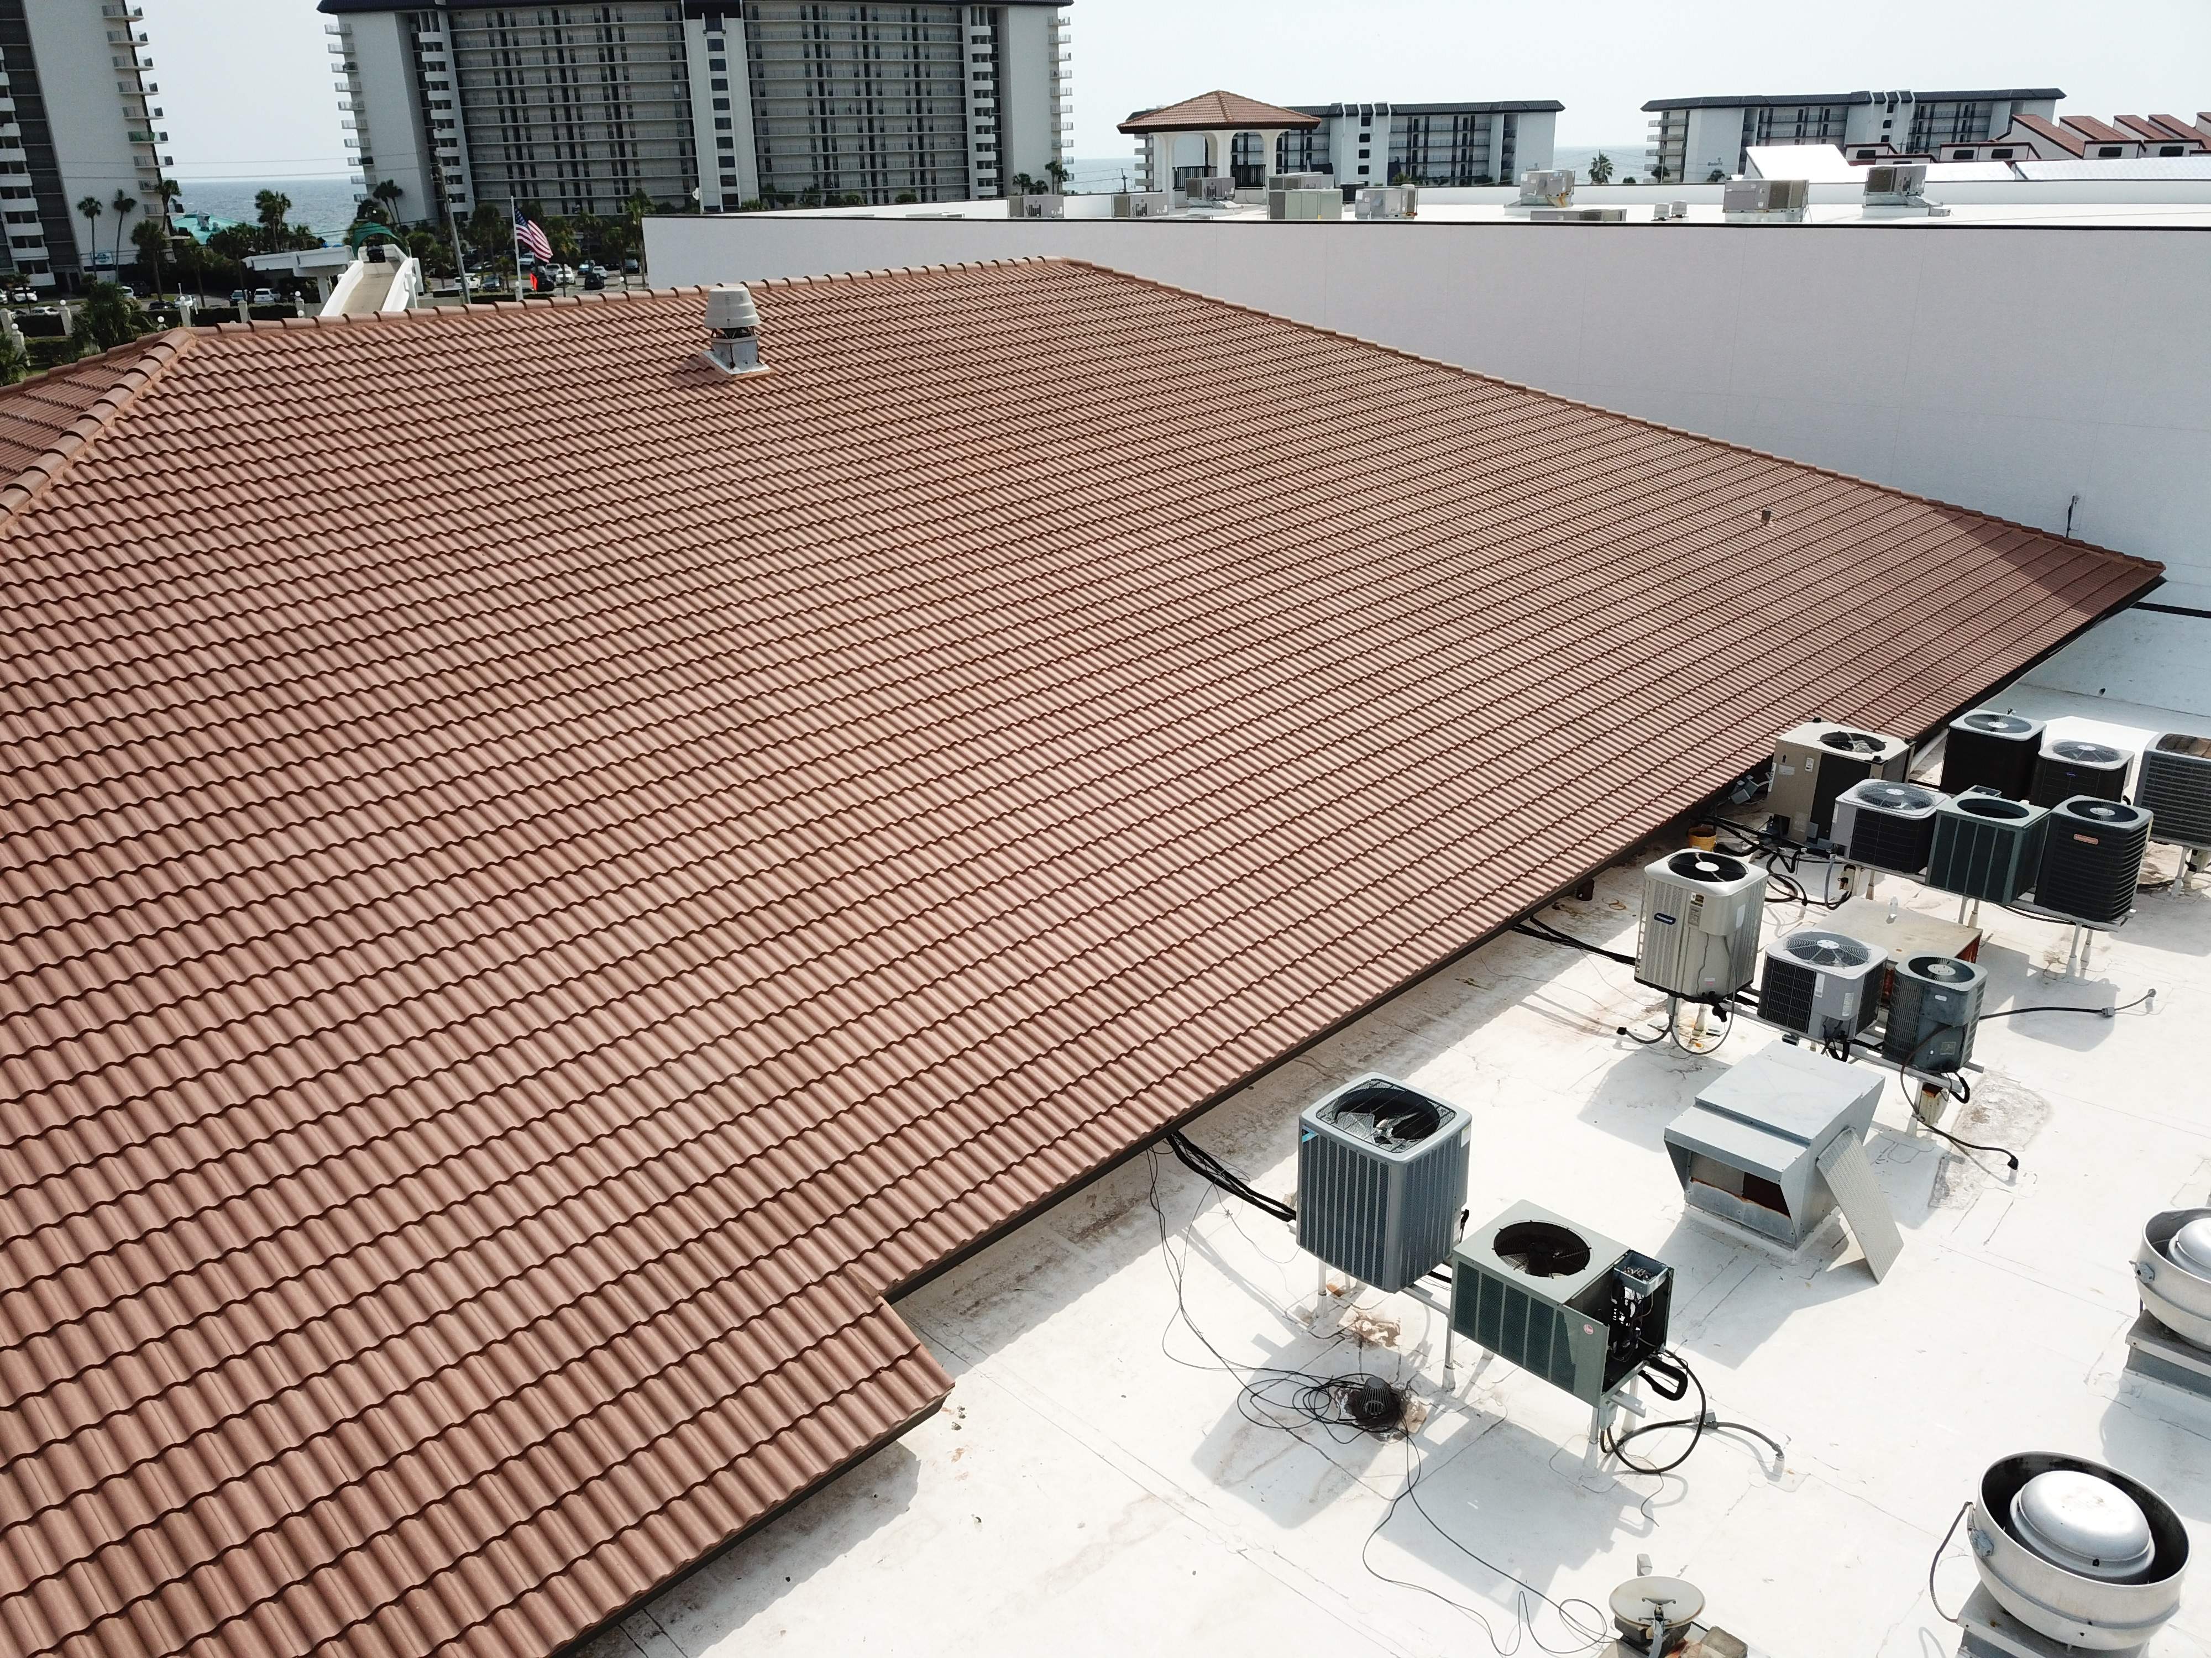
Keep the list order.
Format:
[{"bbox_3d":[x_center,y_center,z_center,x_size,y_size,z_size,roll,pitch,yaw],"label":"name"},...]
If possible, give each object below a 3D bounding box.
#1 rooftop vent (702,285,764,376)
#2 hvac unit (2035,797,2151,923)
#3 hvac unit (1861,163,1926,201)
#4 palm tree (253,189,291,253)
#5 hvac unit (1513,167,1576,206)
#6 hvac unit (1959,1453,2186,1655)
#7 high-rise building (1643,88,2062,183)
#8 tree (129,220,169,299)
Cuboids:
[{"bbox_3d":[-4.744,-6.371,21.177,0.720,1.000,0.720,-1,22,1],"label":"rooftop vent"},{"bbox_3d":[9.669,0.296,16.244,0.670,0.970,0.690,-21,29,-39],"label":"hvac unit"},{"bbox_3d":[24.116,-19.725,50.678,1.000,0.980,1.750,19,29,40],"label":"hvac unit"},{"bbox_3d":[-116.176,-83.862,234.151,4.800,11.450,4.400,-1,22,0],"label":"palm tree"},{"bbox_3d":[15.478,-22.492,58.129,1.500,1.050,1.050,19,29,40],"label":"hvac unit"},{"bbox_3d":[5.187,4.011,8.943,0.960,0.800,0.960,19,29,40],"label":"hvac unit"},{"bbox_3d":[152.181,-140.025,342.042,71.900,20.179,20.000,1,22,6],"label":"high-rise building"},{"bbox_3d":[-109.264,-65.220,190.819,4.000,9.130,4.000,-1,22,0],"label":"tree"}]

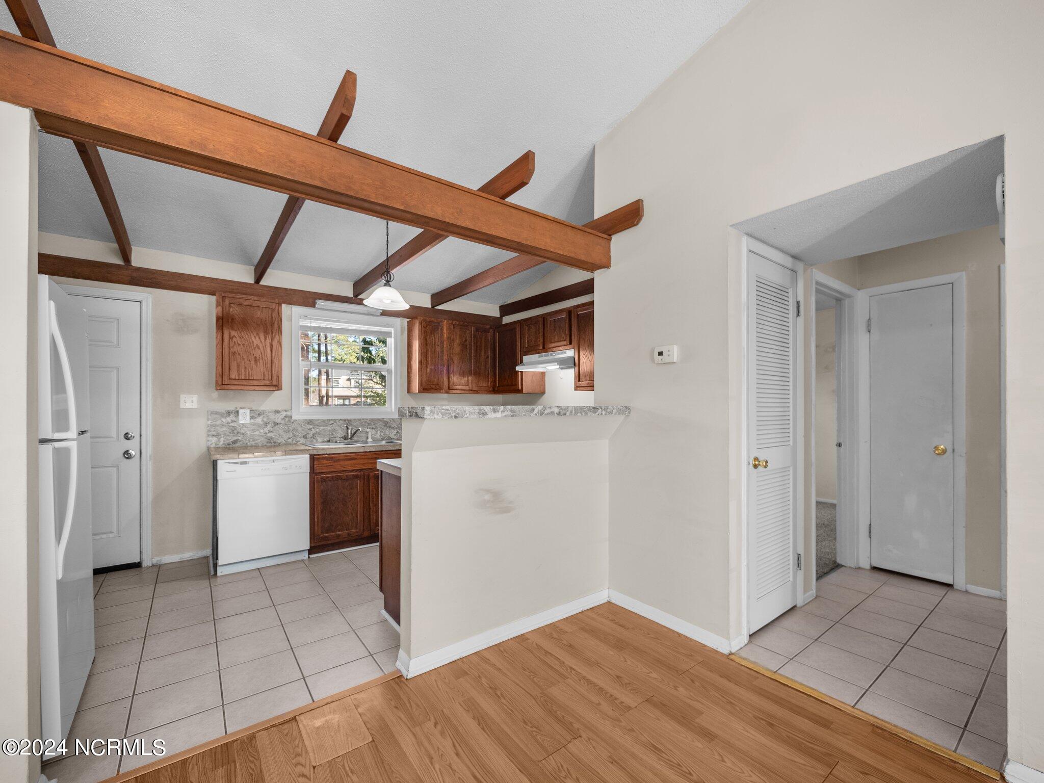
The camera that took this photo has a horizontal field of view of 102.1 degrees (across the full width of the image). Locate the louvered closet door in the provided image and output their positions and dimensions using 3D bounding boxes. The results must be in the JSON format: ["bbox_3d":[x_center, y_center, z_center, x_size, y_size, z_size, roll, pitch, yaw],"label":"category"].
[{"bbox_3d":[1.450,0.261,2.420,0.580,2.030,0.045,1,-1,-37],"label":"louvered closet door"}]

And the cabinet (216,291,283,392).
[{"bbox_3d":[-2.304,-0.381,3.563,0.455,0.755,0.310,1,-1,-37],"label":"cabinet"}]

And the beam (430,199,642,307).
[{"bbox_3d":[-0.136,-1.012,3.542,0.044,0.131,2.797,1,-1,-37],"label":"beam"}]

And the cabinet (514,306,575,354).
[{"bbox_3d":[0.351,-0.557,4.122,0.312,0.371,0.752,1,-1,-37],"label":"cabinet"}]

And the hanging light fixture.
[{"bbox_3d":[-0.981,-0.960,3.050,0.330,0.689,0.330,1,-1,-37],"label":"hanging light fixture"}]

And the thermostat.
[{"bbox_3d":[0.791,-0.210,2.363,0.035,0.100,0.136,1,-1,-37],"label":"thermostat"}]

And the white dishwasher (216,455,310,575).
[{"bbox_3d":[-2.154,0.922,3.501,0.605,0.860,0.590,1,-1,-37],"label":"white dishwasher"}]

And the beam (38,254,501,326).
[{"bbox_3d":[-1.901,-0.856,4.036,4.133,0.140,0.040,1,-1,-37],"label":"beam"}]

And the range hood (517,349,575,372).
[{"bbox_3d":[0.293,-0.288,4.080,0.455,0.173,0.752,1,-1,-37],"label":"range hood"}]

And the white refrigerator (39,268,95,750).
[{"bbox_3d":[-2.116,0.450,1.583,0.728,1.673,0.708,1,-1,-37],"label":"white refrigerator"}]

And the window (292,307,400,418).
[{"bbox_3d":[-1.693,-0.244,4.139,1.000,1.010,0.099,1,-1,-37],"label":"window"}]

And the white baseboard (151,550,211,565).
[{"bbox_3d":[-2.750,1.332,3.410,0.375,0.055,0.015,1,-1,-37],"label":"white baseboard"}]

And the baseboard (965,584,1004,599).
[{"bbox_3d":[3.044,1.306,2.779,0.015,0.055,0.168,1,-1,-37],"label":"baseboard"}]

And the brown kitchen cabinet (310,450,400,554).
[{"bbox_3d":[-1.507,0.949,3.896,0.904,0.851,0.579,1,-1,-37],"label":"brown kitchen cabinet"}]

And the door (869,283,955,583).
[{"bbox_3d":[2.839,0.302,3.088,0.040,2.034,0.457,1,-1,-37],"label":"door"}]

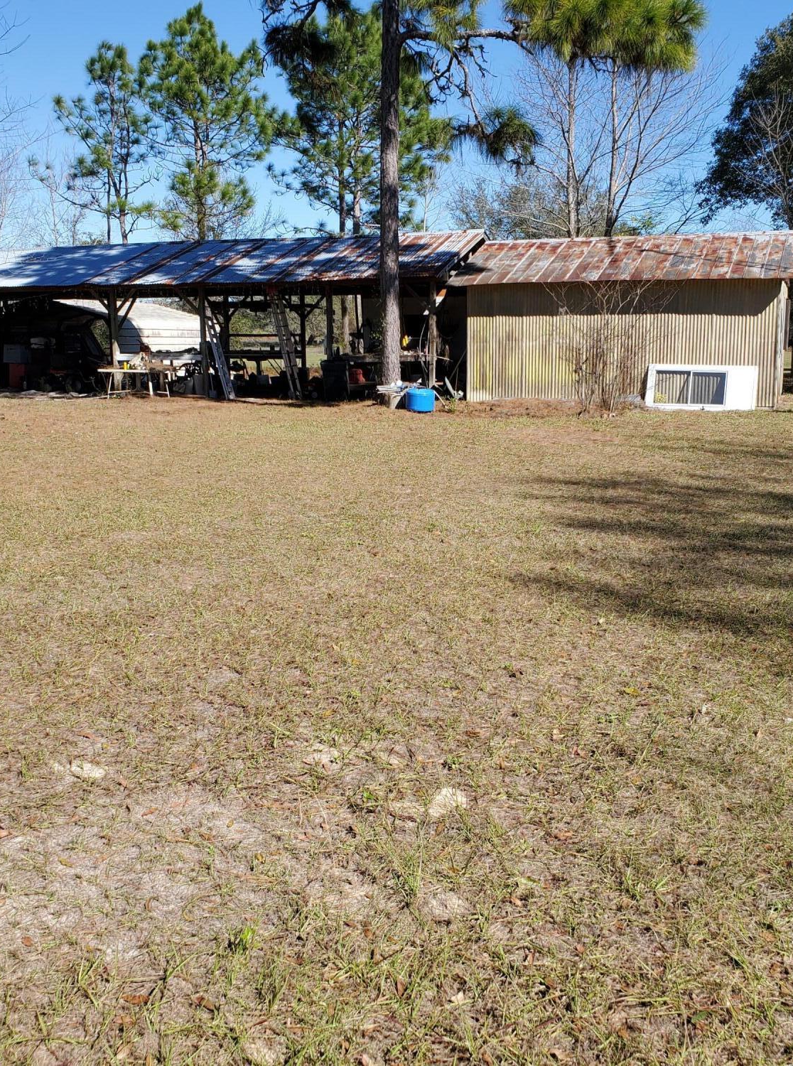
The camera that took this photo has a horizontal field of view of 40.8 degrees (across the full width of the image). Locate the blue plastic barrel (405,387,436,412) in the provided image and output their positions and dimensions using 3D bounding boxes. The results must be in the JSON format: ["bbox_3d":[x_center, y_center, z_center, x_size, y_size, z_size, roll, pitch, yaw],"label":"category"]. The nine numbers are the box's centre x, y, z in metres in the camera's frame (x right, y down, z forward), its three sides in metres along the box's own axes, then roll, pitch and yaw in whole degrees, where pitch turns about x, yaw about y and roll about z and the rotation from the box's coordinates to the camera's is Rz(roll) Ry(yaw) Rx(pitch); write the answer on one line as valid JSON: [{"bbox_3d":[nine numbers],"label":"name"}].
[{"bbox_3d":[0.456,-2.515,19.958,0.550,0.460,0.550,0,11,0],"label":"blue plastic barrel"}]

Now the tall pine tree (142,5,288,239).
[{"bbox_3d":[-5.968,-10.918,34.537,4.800,11.454,4.600,0,11,0],"label":"tall pine tree"}]

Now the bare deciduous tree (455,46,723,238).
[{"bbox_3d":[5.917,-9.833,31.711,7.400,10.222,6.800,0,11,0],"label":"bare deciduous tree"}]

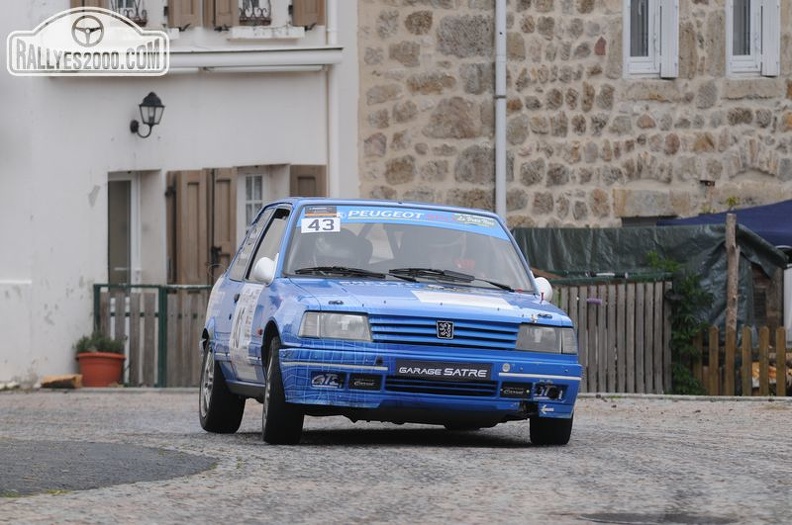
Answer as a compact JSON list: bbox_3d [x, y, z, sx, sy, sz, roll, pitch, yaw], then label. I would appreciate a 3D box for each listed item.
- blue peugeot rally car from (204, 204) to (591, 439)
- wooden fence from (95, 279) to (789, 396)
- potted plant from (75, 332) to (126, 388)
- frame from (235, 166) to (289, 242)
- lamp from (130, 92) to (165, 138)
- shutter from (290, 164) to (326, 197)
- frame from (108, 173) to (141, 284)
[{"bbox_3d":[-0.070,0.300,35.400,1.660,1.340,4.050,2,0,-10],"label":"blue peugeot rally car"},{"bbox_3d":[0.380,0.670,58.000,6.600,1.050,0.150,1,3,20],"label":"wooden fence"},{"bbox_3d":[-2.737,0.899,59.400,0.470,0.500,0.470,0,3,0],"label":"potted plant"},{"bbox_3d":[-1.324,-0.281,62.200,0.120,1.300,0.850,2,4,40],"label":"frame"},{"bbox_3d":[-2.341,-1.385,60.400,0.310,0.430,0.210,2,4,40],"label":"lamp"},{"bbox_3d":[-0.867,-0.260,62.800,0.050,1.400,0.520,2,4,42],"label":"shutter"},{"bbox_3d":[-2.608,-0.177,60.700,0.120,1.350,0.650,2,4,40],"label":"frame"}]

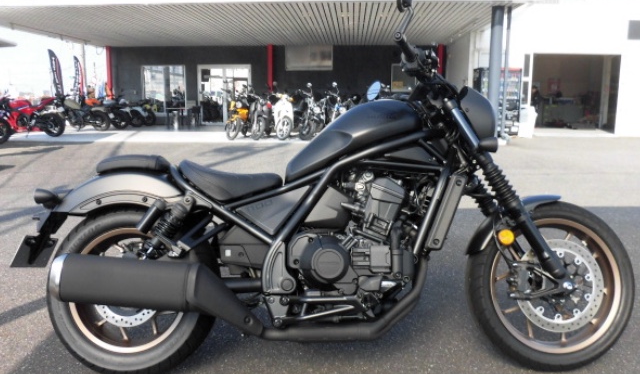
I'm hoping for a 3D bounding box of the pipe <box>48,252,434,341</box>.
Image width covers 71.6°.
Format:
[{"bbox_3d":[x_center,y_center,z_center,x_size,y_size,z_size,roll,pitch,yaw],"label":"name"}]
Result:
[{"bbox_3d":[-0.245,0.358,1.470,1.190,0.280,0.270,0,-6,-1],"label":"pipe"}]

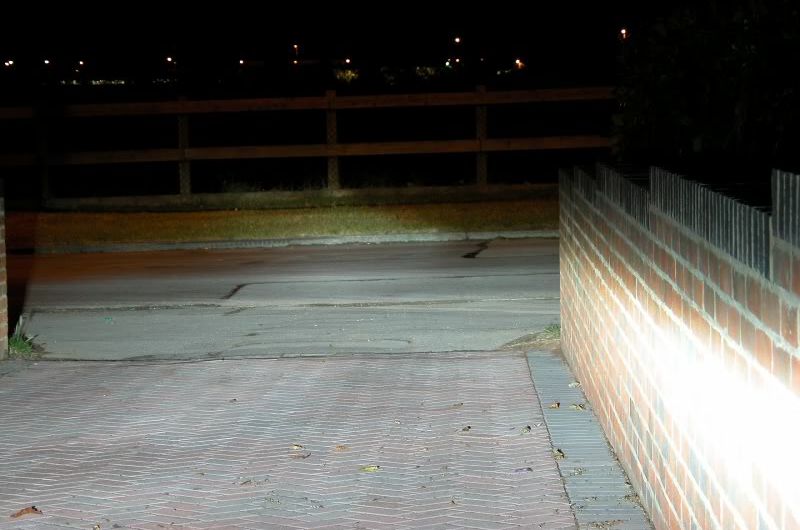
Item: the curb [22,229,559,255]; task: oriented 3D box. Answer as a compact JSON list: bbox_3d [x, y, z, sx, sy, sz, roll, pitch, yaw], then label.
[{"bbox_3d":[-1.074,-0.234,24.250,5.300,0.110,0.160,-2,4,0],"label":"curb"}]

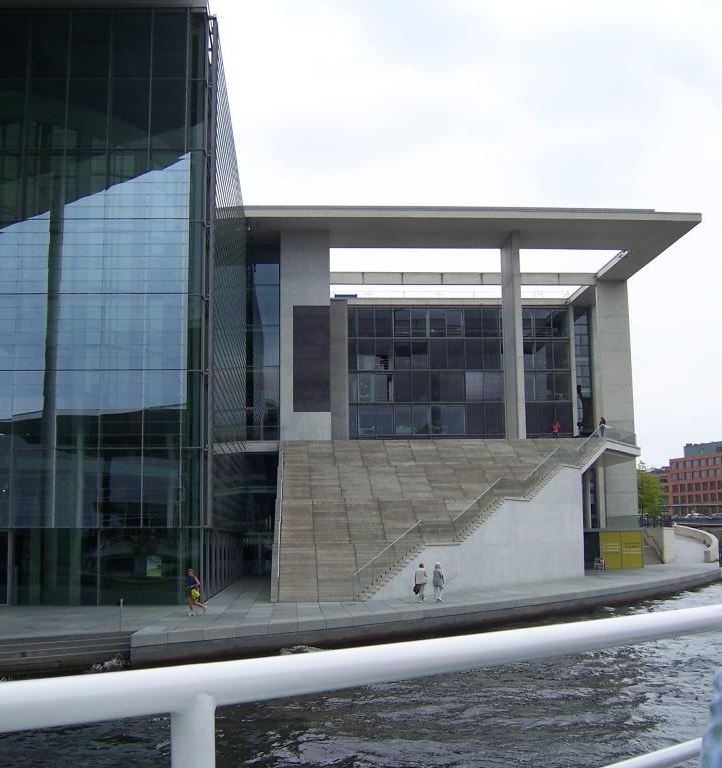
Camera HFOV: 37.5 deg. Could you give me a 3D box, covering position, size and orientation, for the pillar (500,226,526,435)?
[{"bbox_3d":[12.700,-3.730,89.220,0.680,17.180,5.000,0,-8,-4],"label":"pillar"}]

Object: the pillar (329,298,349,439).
[{"bbox_3d":[-2.300,-1.270,109.990,2.120,15.580,1.200,0,-8,-4],"label":"pillar"}]

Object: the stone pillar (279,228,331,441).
[{"bbox_3d":[-4.480,-3.920,86.540,4.040,17.180,1.600,0,-8,-4],"label":"stone pillar"}]

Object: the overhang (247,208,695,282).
[{"bbox_3d":[8.310,-11.960,95.050,37.300,1.000,21.700,0,-8,-4],"label":"overhang"}]

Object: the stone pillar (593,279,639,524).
[{"bbox_3d":[24.940,1.820,103.590,2.990,24.380,0.800,0,-8,-4],"label":"stone pillar"}]

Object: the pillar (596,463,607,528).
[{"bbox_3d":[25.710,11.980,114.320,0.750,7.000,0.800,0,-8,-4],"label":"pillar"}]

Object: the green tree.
[{"bbox_3d":[36.530,13.670,136.000,4.000,7.200,4.000,0,-8,-4],"label":"green tree"}]

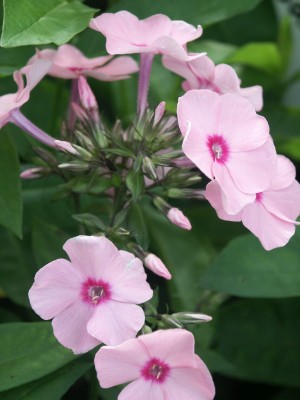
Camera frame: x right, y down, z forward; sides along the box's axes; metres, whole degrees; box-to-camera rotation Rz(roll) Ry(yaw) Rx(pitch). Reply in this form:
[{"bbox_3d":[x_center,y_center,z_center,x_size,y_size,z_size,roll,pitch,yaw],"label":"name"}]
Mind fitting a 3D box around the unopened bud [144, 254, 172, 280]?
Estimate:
[{"bbox_3d":[0.002,0.017,0.565,0.008,0.004,0.004,41,0,16],"label":"unopened bud"}]

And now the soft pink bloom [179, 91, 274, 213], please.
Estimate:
[{"bbox_3d":[0.018,-0.011,0.543,0.027,0.029,0.010,-12,-6,-33],"label":"soft pink bloom"}]

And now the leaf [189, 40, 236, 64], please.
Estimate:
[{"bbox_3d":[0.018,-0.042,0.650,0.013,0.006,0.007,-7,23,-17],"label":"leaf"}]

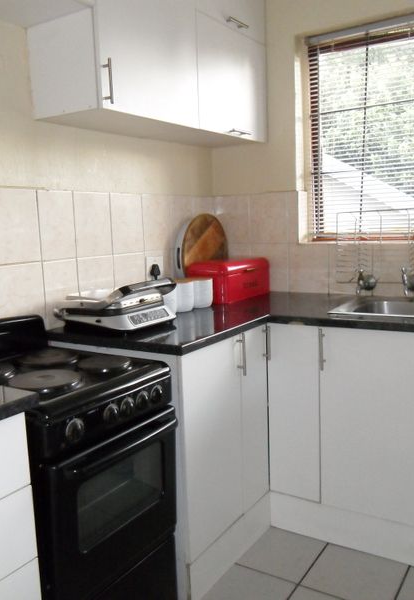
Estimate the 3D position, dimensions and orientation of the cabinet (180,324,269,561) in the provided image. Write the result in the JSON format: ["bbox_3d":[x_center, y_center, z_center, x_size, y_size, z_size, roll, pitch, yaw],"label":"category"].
[{"bbox_3d":[-0.159,0.462,2.131,0.589,0.692,0.592,3,9,33],"label":"cabinet"}]

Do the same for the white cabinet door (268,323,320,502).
[{"bbox_3d":[0.345,0.441,2.187,0.223,0.698,0.020,3,9,32],"label":"white cabinet door"}]

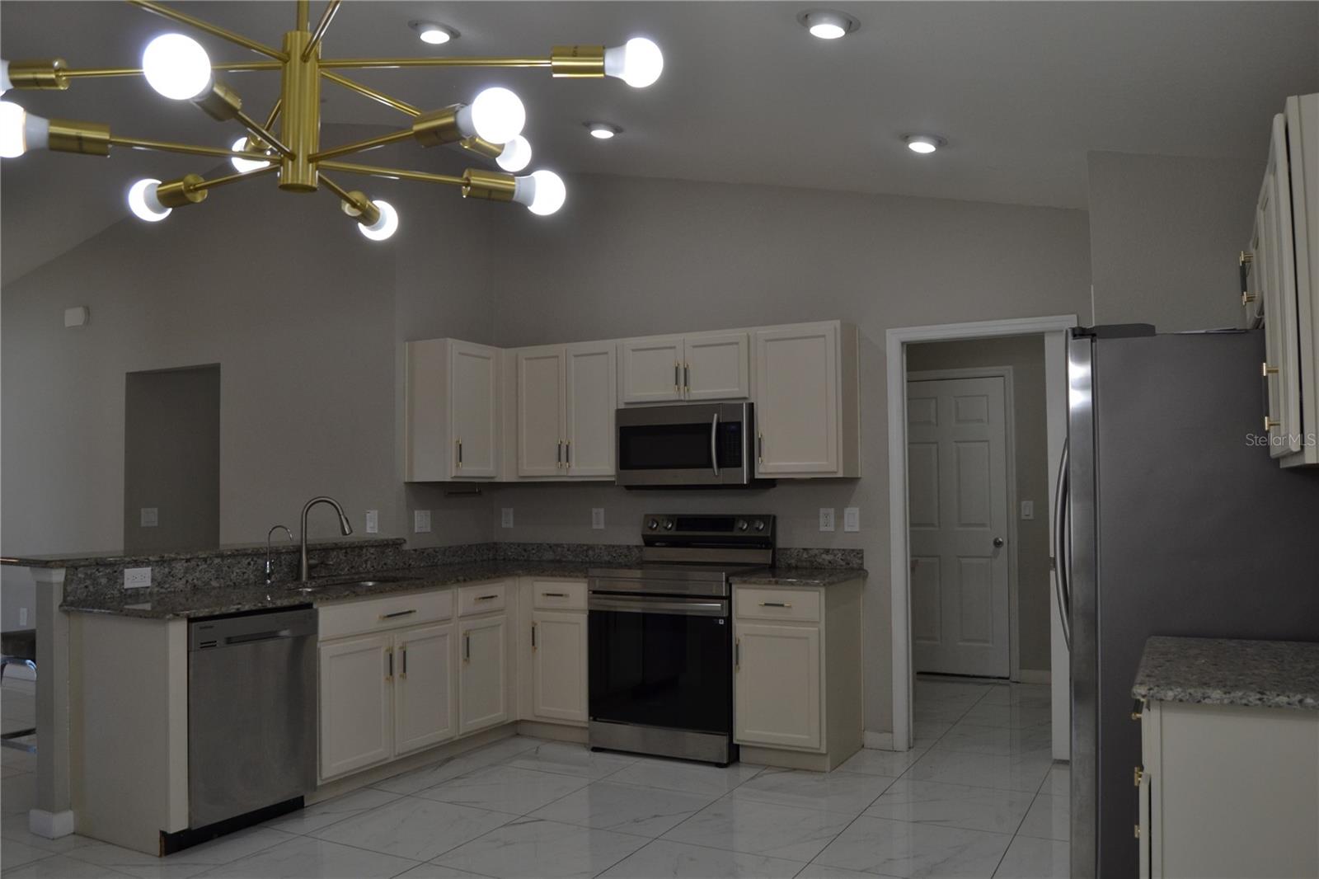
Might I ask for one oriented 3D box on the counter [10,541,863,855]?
[{"bbox_3d":[-0.786,1.009,4.403,2.770,1.045,2.750,-2,-4,27],"label":"counter"}]

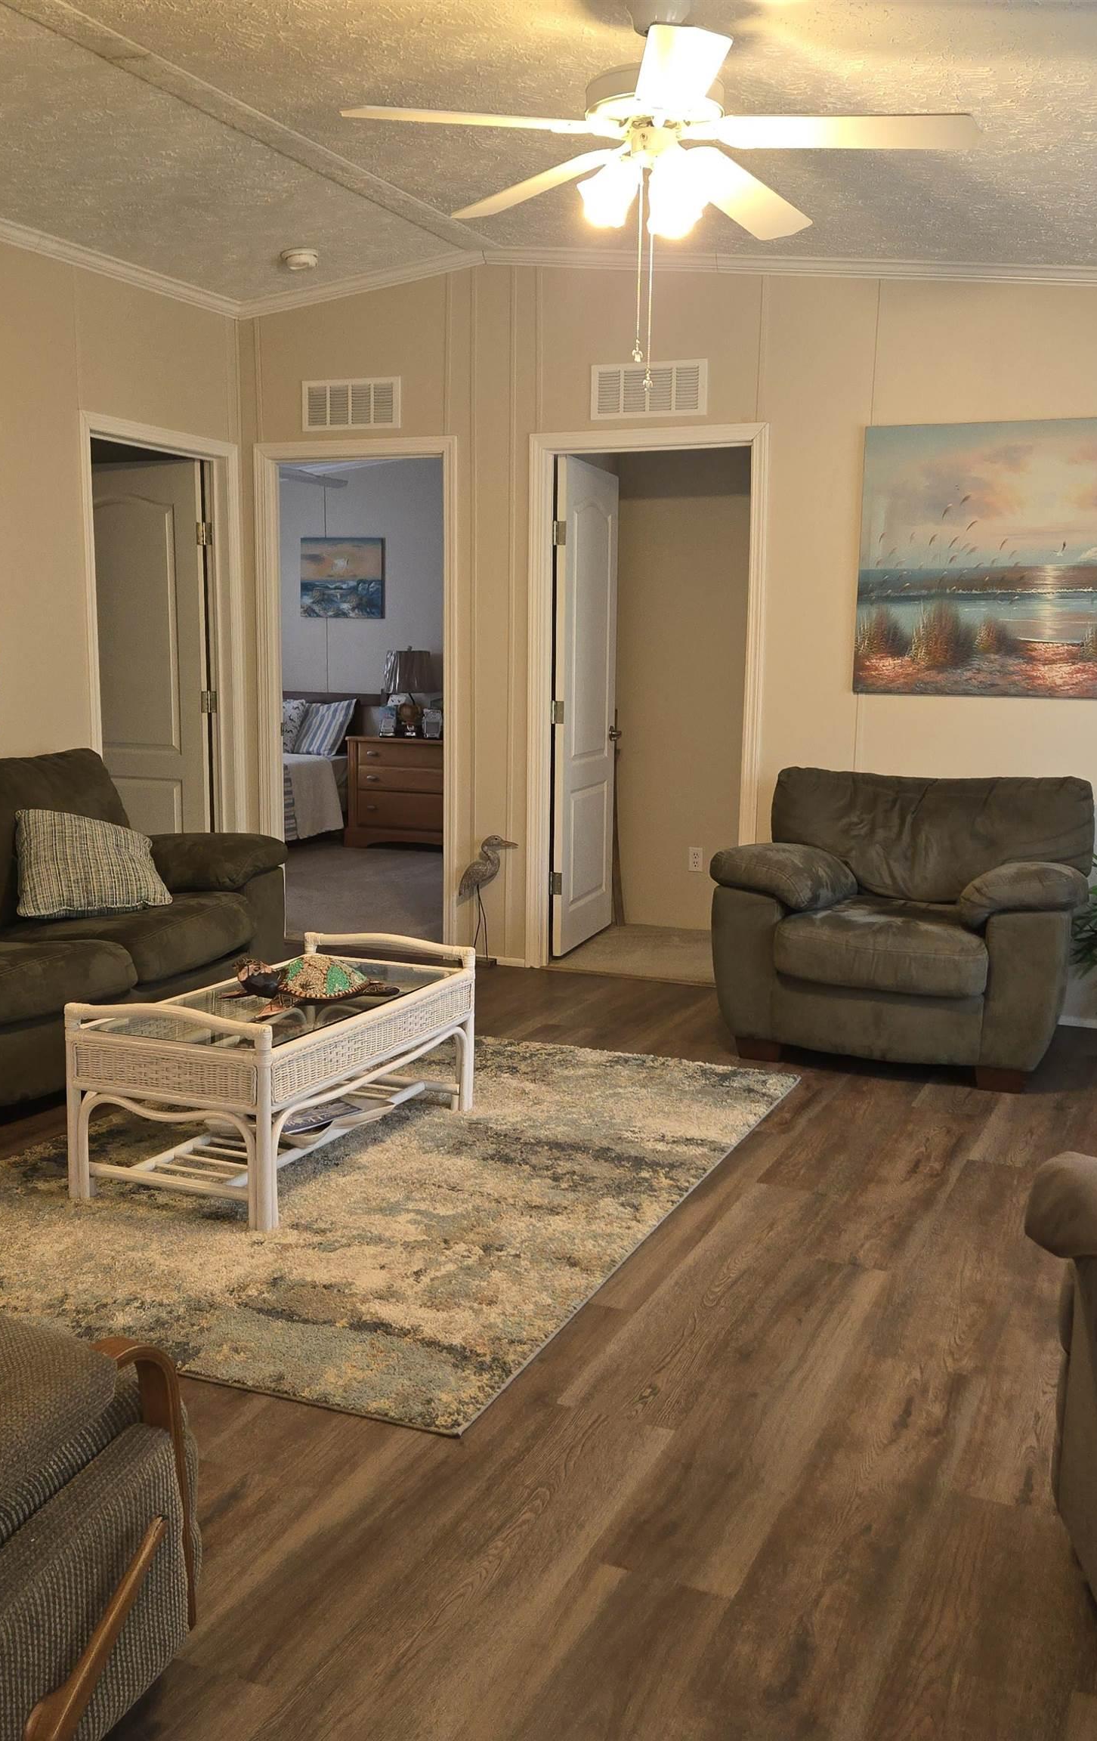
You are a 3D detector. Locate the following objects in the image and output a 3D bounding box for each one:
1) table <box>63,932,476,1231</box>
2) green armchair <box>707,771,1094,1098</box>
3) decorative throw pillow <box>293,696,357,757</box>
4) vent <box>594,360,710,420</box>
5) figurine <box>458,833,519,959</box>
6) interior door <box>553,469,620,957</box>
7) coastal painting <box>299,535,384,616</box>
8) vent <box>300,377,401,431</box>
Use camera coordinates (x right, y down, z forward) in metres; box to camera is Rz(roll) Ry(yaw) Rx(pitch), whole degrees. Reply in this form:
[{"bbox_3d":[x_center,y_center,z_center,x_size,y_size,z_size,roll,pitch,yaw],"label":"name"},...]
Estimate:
[{"bbox_3d":[-0.654,0.479,3.906,0.545,0.472,1.030,4,9,24],"label":"table"},{"bbox_3d":[1.163,0.135,4.986,1.120,0.865,0.970,5,9,25],"label":"green armchair"},{"bbox_3d":[-1.442,-0.904,9.757,0.410,0.430,0.140,5,-28,25],"label":"decorative throw pillow"},{"bbox_3d":[0.365,-1.756,5.644,0.460,0.195,0.020,5,9,25],"label":"vent"},{"bbox_3d":[-0.245,0.120,6.107,0.265,0.525,0.100,6,10,30],"label":"figurine"},{"bbox_3d":[0.160,-0.676,6.449,0.036,1.965,0.765,3,9,18],"label":"interior door"},{"bbox_3d":[-1.312,-1.855,9.821,0.615,0.510,0.030,5,9,25],"label":"coastal painting"},{"bbox_3d":[-0.790,-1.866,6.175,0.460,0.197,0.020,5,9,25],"label":"vent"}]

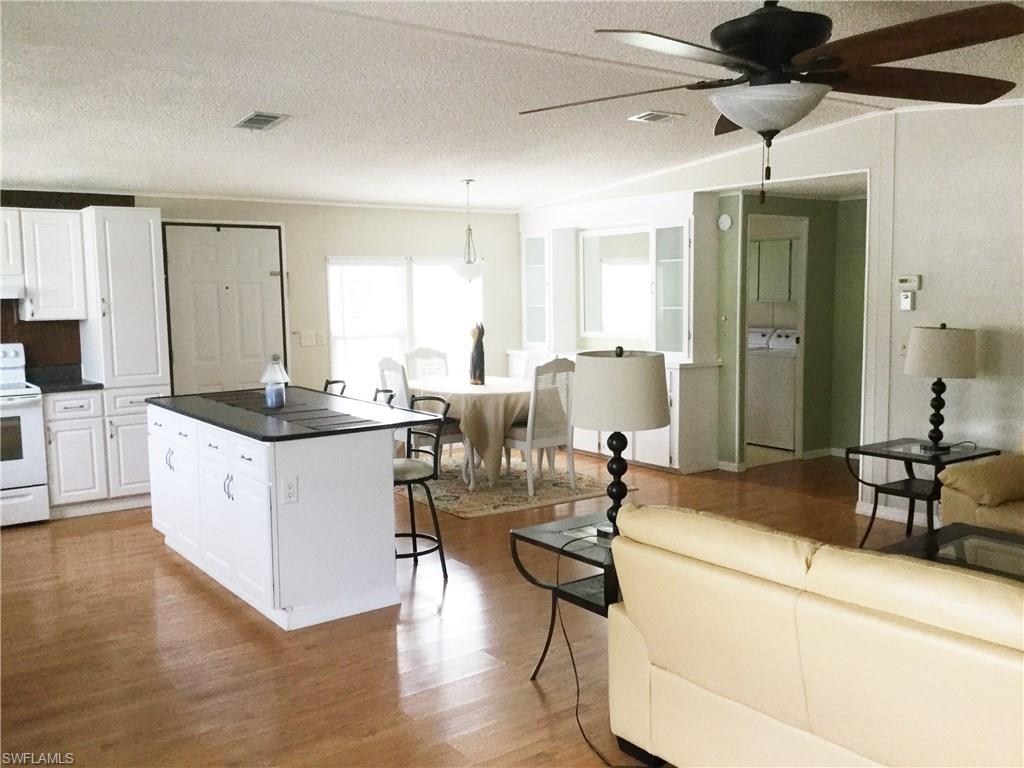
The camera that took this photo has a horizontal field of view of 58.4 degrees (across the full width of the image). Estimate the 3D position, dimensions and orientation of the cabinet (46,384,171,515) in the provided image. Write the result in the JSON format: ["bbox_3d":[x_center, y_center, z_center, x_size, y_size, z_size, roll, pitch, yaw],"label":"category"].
[{"bbox_3d":[-2.955,0.444,6.599,0.815,0.865,0.590,-5,8,-37],"label":"cabinet"}]

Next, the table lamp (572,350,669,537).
[{"bbox_3d":[0.395,0.228,3.534,0.395,0.730,0.395,-1,6,0],"label":"table lamp"}]

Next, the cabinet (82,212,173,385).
[{"bbox_3d":[-2.808,-0.625,6.597,0.435,1.237,0.590,-5,8,-37],"label":"cabinet"}]

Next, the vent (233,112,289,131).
[{"bbox_3d":[-1.428,-1.498,5.220,0.205,0.030,0.365,-5,3,-37],"label":"vent"}]

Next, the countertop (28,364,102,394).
[{"bbox_3d":[-3.117,-0.035,6.405,0.405,0.138,0.620,-5,8,-37],"label":"countertop"}]

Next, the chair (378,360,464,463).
[{"bbox_3d":[-0.714,0.290,7.270,0.570,1.010,0.470,-5,8,-37],"label":"chair"}]

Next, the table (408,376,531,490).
[{"bbox_3d":[-0.205,0.379,7.564,1.270,0.755,1.270,-1,6,0],"label":"table"}]

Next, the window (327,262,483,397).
[{"bbox_3d":[-0.954,-0.511,8.673,1.680,1.330,0.100,-5,8,-37],"label":"window"}]

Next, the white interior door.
[{"bbox_3d":[-2.277,-0.241,7.423,0.925,2.030,0.050,-5,8,-37],"label":"white interior door"}]

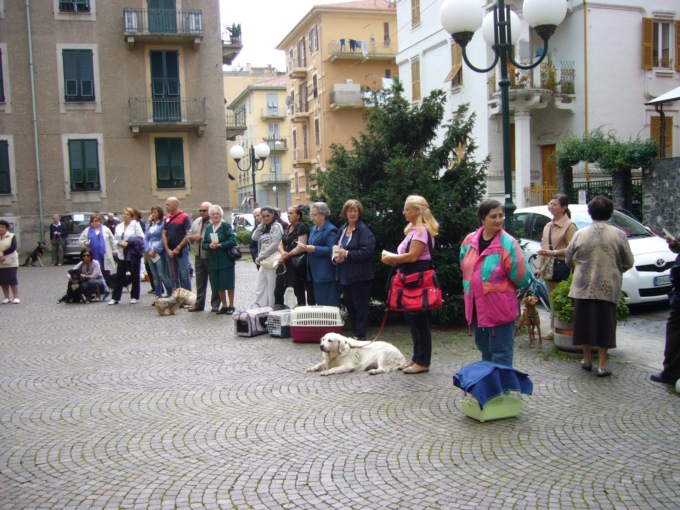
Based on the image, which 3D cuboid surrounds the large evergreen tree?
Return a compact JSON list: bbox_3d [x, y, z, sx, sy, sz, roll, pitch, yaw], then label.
[{"bbox_3d":[0.895,-0.888,10.042,2.550,3.400,2.500,-2,4,0],"label":"large evergreen tree"}]

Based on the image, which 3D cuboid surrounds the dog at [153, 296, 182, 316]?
[{"bbox_3d":[-2.598,0.759,10.475,0.460,0.300,0.180,-4,4,-21],"label":"dog"}]

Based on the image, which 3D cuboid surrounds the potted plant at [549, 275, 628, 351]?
[{"bbox_3d":[2.615,0.557,7.184,0.800,0.830,0.800,-2,4,0],"label":"potted plant"}]

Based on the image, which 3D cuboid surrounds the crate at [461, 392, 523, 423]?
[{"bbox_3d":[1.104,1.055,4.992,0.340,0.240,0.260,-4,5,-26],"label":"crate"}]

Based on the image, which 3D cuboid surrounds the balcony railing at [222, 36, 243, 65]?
[{"bbox_3d":[-4.146,-7.962,26.767,0.900,1.100,1.500,-1,4,12],"label":"balcony railing"}]

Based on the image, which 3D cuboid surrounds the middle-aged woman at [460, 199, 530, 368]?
[{"bbox_3d":[1.215,0.351,5.442,0.540,1.570,0.370,1,5,38],"label":"middle-aged woman"}]

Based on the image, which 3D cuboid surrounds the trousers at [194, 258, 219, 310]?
[{"bbox_3d":[-2.070,0.373,10.699,0.390,0.920,0.300,0,5,23],"label":"trousers"}]

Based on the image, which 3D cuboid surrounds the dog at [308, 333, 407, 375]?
[{"bbox_3d":[0.161,0.911,6.579,0.950,0.385,0.480,-3,4,-10],"label":"dog"}]

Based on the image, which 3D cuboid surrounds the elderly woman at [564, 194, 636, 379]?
[{"bbox_3d":[2.347,0.257,6.230,0.580,1.590,0.420,-1,4,14],"label":"elderly woman"}]

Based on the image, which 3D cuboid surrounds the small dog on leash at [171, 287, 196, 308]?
[{"bbox_3d":[-2.527,0.676,11.171,0.440,0.360,0.220,-4,4,-21],"label":"small dog on leash"}]

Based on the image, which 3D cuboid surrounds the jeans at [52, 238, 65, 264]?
[{"bbox_3d":[-8.853,-0.156,21.622,0.400,0.900,0.270,-3,4,-17],"label":"jeans"}]

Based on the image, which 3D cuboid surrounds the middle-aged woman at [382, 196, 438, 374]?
[{"bbox_3d":[0.666,0.277,6.476,0.500,1.630,0.460,-3,4,-10],"label":"middle-aged woman"}]

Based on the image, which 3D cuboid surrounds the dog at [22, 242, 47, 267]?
[{"bbox_3d":[-9.439,-0.035,21.186,0.720,0.740,0.300,-1,5,17],"label":"dog"}]

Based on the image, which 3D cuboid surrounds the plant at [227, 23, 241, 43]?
[{"bbox_3d":[-4.040,-8.501,26.326,0.550,0.850,0.550,-2,4,0],"label":"plant"}]

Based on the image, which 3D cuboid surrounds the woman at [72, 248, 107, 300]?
[{"bbox_3d":[-4.445,0.377,12.298,0.600,0.930,0.680,-2,4,3],"label":"woman"}]

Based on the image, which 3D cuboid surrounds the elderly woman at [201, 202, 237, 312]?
[{"bbox_3d":[-1.869,0.074,10.536,0.540,1.600,0.380,-2,4,1],"label":"elderly woman"}]

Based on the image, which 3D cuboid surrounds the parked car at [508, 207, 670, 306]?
[{"bbox_3d":[3.504,-0.051,10.724,1.700,1.530,3.750,-4,5,-22],"label":"parked car"}]

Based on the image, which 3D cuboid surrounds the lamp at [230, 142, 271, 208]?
[{"bbox_3d":[-3.341,-2.247,26.398,1.500,4.050,1.500,-2,4,0],"label":"lamp"}]

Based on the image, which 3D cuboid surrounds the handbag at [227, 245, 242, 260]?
[{"bbox_3d":[-1.602,-0.031,10.539,0.280,0.270,0.160,-3,4,-14],"label":"handbag"}]

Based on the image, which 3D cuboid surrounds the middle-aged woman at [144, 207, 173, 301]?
[{"bbox_3d":[-3.165,-0.016,11.987,0.460,1.650,0.400,0,5,27],"label":"middle-aged woman"}]

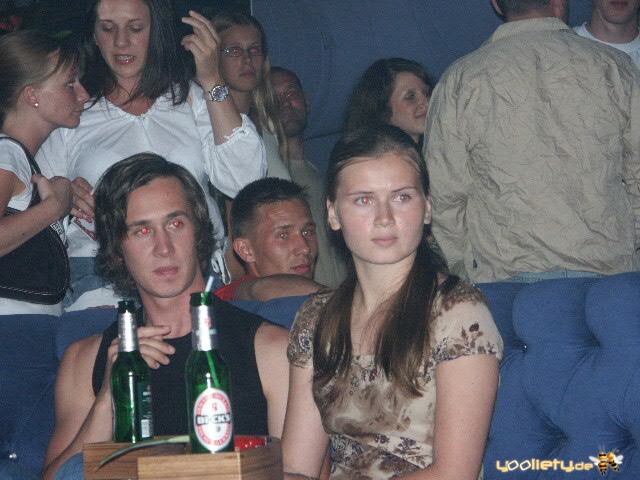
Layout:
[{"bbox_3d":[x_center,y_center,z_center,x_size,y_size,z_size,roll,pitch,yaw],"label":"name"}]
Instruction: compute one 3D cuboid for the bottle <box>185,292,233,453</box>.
[{"bbox_3d":[-0.152,0.185,3.550,0.061,0.229,0.061,-3,-2,-5],"label":"bottle"}]

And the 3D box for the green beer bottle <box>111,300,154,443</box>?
[{"bbox_3d":[-0.294,0.209,4.080,0.061,0.229,0.061,-3,-2,0],"label":"green beer bottle"}]

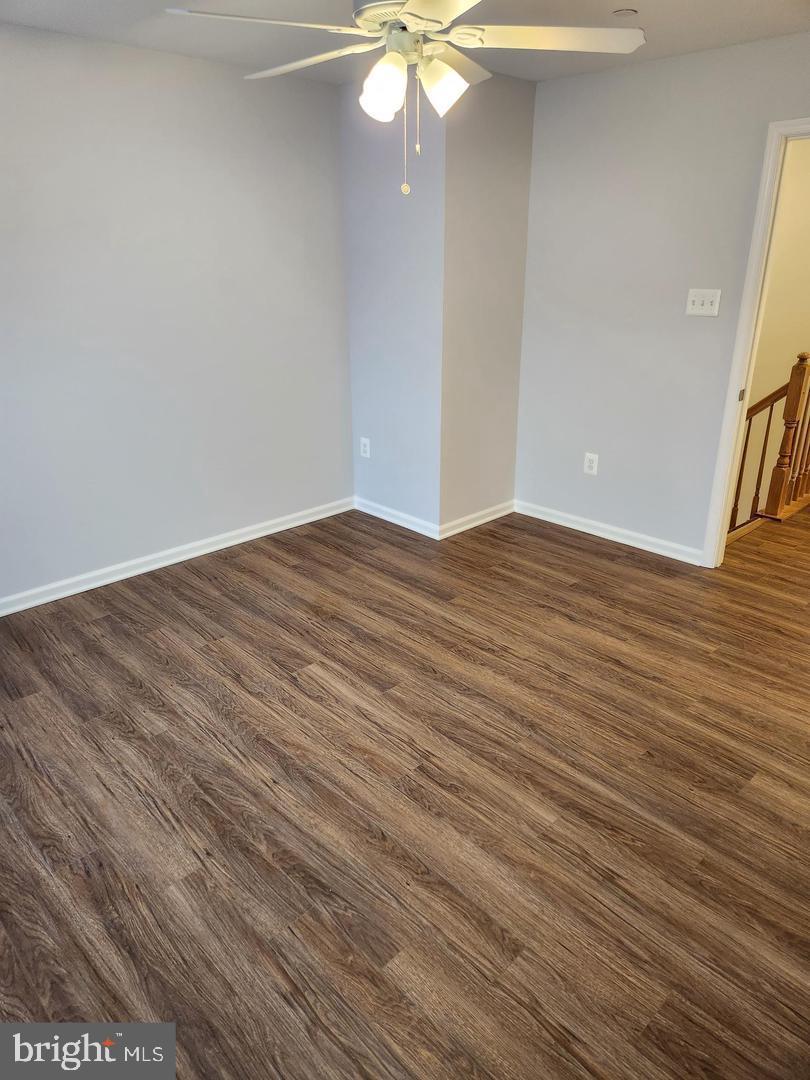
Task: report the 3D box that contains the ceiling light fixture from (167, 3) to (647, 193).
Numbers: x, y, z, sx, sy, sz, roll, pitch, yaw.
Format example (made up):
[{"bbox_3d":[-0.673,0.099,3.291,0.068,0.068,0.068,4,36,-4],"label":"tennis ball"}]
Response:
[{"bbox_3d":[0.019,-1.360,1.989,1.270,0.670,1.290,0,22,0],"label":"ceiling light fixture"}]

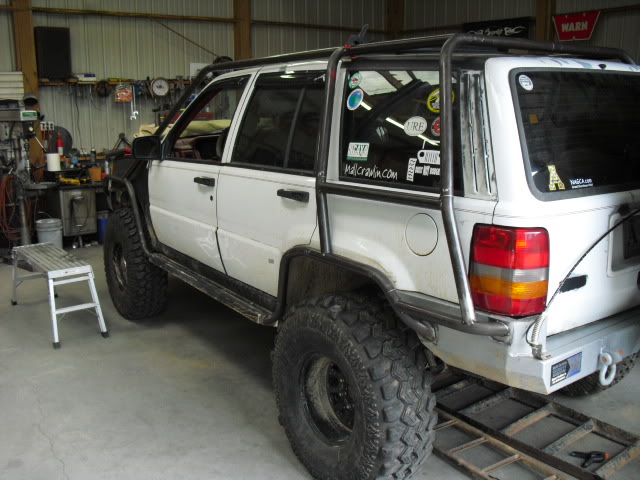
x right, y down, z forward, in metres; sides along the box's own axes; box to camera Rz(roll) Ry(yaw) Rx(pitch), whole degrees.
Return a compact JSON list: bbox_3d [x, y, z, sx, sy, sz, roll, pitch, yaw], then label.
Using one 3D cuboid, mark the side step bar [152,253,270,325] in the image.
[{"bbox_3d":[-0.661,0.256,3.710,0.115,0.070,1.400,-9,16,-35],"label":"side step bar"}]

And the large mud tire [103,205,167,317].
[{"bbox_3d":[-1.419,0.175,5.102,0.310,0.870,0.870,-8,15,-31],"label":"large mud tire"}]

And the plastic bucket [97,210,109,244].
[{"bbox_3d":[-2.415,-0.131,7.600,0.290,0.360,0.290,-4,14,-18],"label":"plastic bucket"}]

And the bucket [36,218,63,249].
[{"bbox_3d":[-2.963,-0.041,7.300,0.295,0.360,0.295,-5,14,-22],"label":"bucket"}]

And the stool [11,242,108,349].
[{"bbox_3d":[-2.016,0.361,5.048,0.360,0.500,1.170,-10,16,-37],"label":"stool"}]

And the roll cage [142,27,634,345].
[{"bbox_3d":[0.430,-0.523,3.560,1.800,0.980,2.850,-9,16,-35],"label":"roll cage"}]

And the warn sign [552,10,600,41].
[{"bbox_3d":[3.400,-2.830,8.820,0.020,0.345,0.700,-10,16,-36],"label":"warn sign"}]

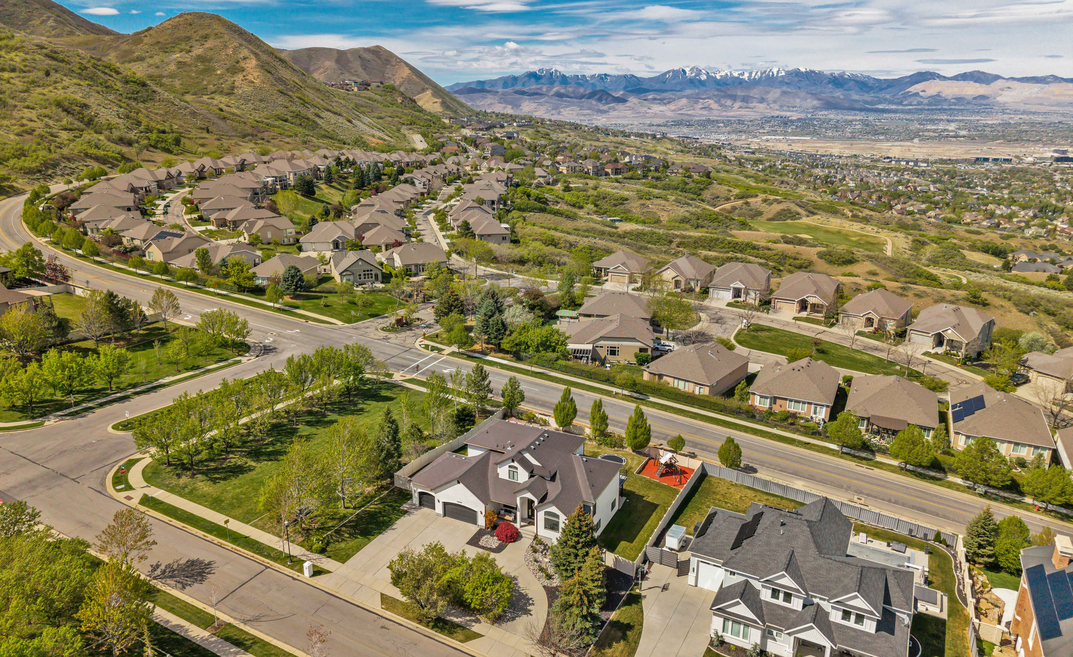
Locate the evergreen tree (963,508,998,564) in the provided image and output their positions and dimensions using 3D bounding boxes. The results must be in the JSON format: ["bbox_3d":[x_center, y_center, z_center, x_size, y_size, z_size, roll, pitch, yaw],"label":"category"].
[{"bbox_3d":[55.090,25.540,91.390,4.120,8.580,4.120,0,17,0],"label":"evergreen tree"}]

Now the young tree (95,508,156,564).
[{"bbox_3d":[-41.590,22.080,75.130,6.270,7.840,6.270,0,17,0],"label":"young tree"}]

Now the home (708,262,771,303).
[{"bbox_3d":[57.940,-13.890,211.310,15.300,8.600,20.500,5,18,17],"label":"home"}]

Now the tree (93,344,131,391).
[{"bbox_3d":[-65.740,6.170,114.840,5.880,7.450,5.880,0,17,0],"label":"tree"}]

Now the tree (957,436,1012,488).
[{"bbox_3d":[67.260,20.480,112.080,8.420,8.300,8.420,0,17,0],"label":"tree"}]

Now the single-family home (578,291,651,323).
[{"bbox_3d":[20.220,-5.840,187.680,18.100,7.000,17.000,4,17,11],"label":"single-family home"}]

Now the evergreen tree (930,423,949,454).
[{"bbox_3d":[67.150,18.220,123.660,3.230,5.440,3.230,0,17,0],"label":"evergreen tree"}]

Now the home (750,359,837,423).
[{"bbox_3d":[47.900,9.360,136.410,13.900,7.500,17.400,9,19,26],"label":"home"}]

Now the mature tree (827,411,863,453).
[{"bbox_3d":[47.260,15.950,113.970,5.780,7.160,5.780,8,19,23],"label":"mature tree"}]

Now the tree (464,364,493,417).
[{"bbox_3d":[-8.850,9.580,113.830,4.410,8.720,4.410,0,17,0],"label":"tree"}]

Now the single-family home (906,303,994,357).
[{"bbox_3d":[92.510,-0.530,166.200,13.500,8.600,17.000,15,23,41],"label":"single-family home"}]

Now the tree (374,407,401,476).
[{"bbox_3d":[-20.504,15.517,101.292,3.800,9.000,3.800,0,17,0],"label":"tree"}]

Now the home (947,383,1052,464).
[{"bbox_3d":[75.070,14.160,120.890,13.600,7.900,17.500,8,19,25],"label":"home"}]

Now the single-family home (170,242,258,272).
[{"bbox_3d":[-78.923,-17.242,183.864,13.500,6.600,18.500,12,20,33],"label":"single-family home"}]

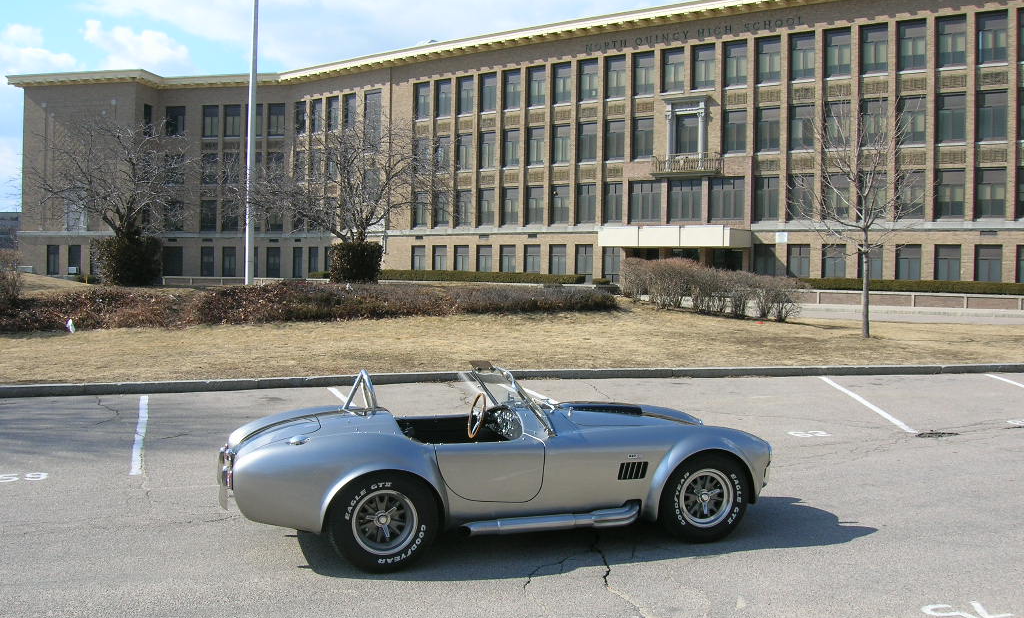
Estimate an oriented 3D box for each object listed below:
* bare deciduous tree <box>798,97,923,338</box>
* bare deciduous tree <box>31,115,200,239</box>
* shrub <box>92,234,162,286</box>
[{"bbox_3d":[9.235,-2.417,26.500,3.430,6.310,3.430,2,2,19],"label":"bare deciduous tree"},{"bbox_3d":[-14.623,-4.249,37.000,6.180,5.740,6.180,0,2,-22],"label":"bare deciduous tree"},{"bbox_3d":[-14.144,-1.803,37.000,2.540,1.950,2.540,0,2,-21],"label":"shrub"}]

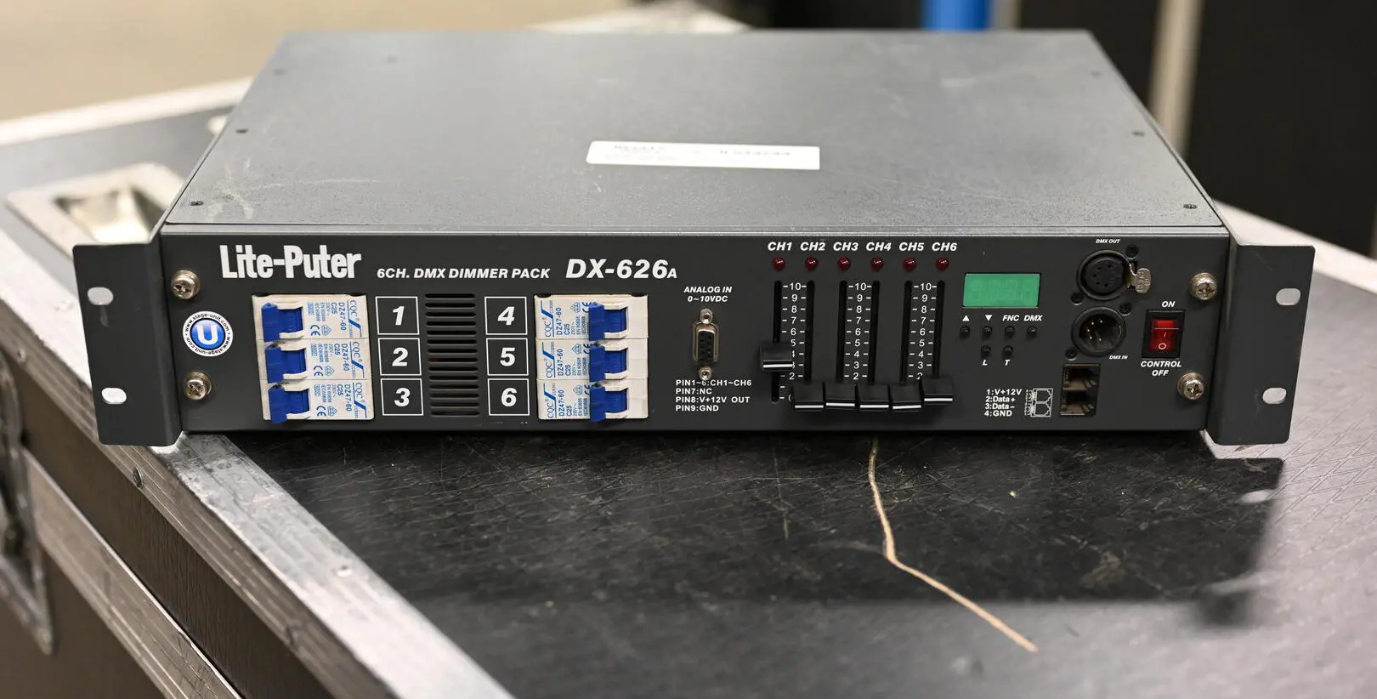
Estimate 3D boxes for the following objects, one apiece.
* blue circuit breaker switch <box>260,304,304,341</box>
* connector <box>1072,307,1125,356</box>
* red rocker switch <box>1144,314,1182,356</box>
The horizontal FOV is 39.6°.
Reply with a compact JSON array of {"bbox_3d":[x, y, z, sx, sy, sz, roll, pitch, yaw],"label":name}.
[{"bbox_3d":[-0.161,-0.011,0.760,0.014,0.014,0.009,0,25,0],"label":"blue circuit breaker switch"},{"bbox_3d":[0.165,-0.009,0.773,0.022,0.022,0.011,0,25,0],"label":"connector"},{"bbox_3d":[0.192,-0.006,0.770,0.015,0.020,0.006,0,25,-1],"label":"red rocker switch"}]

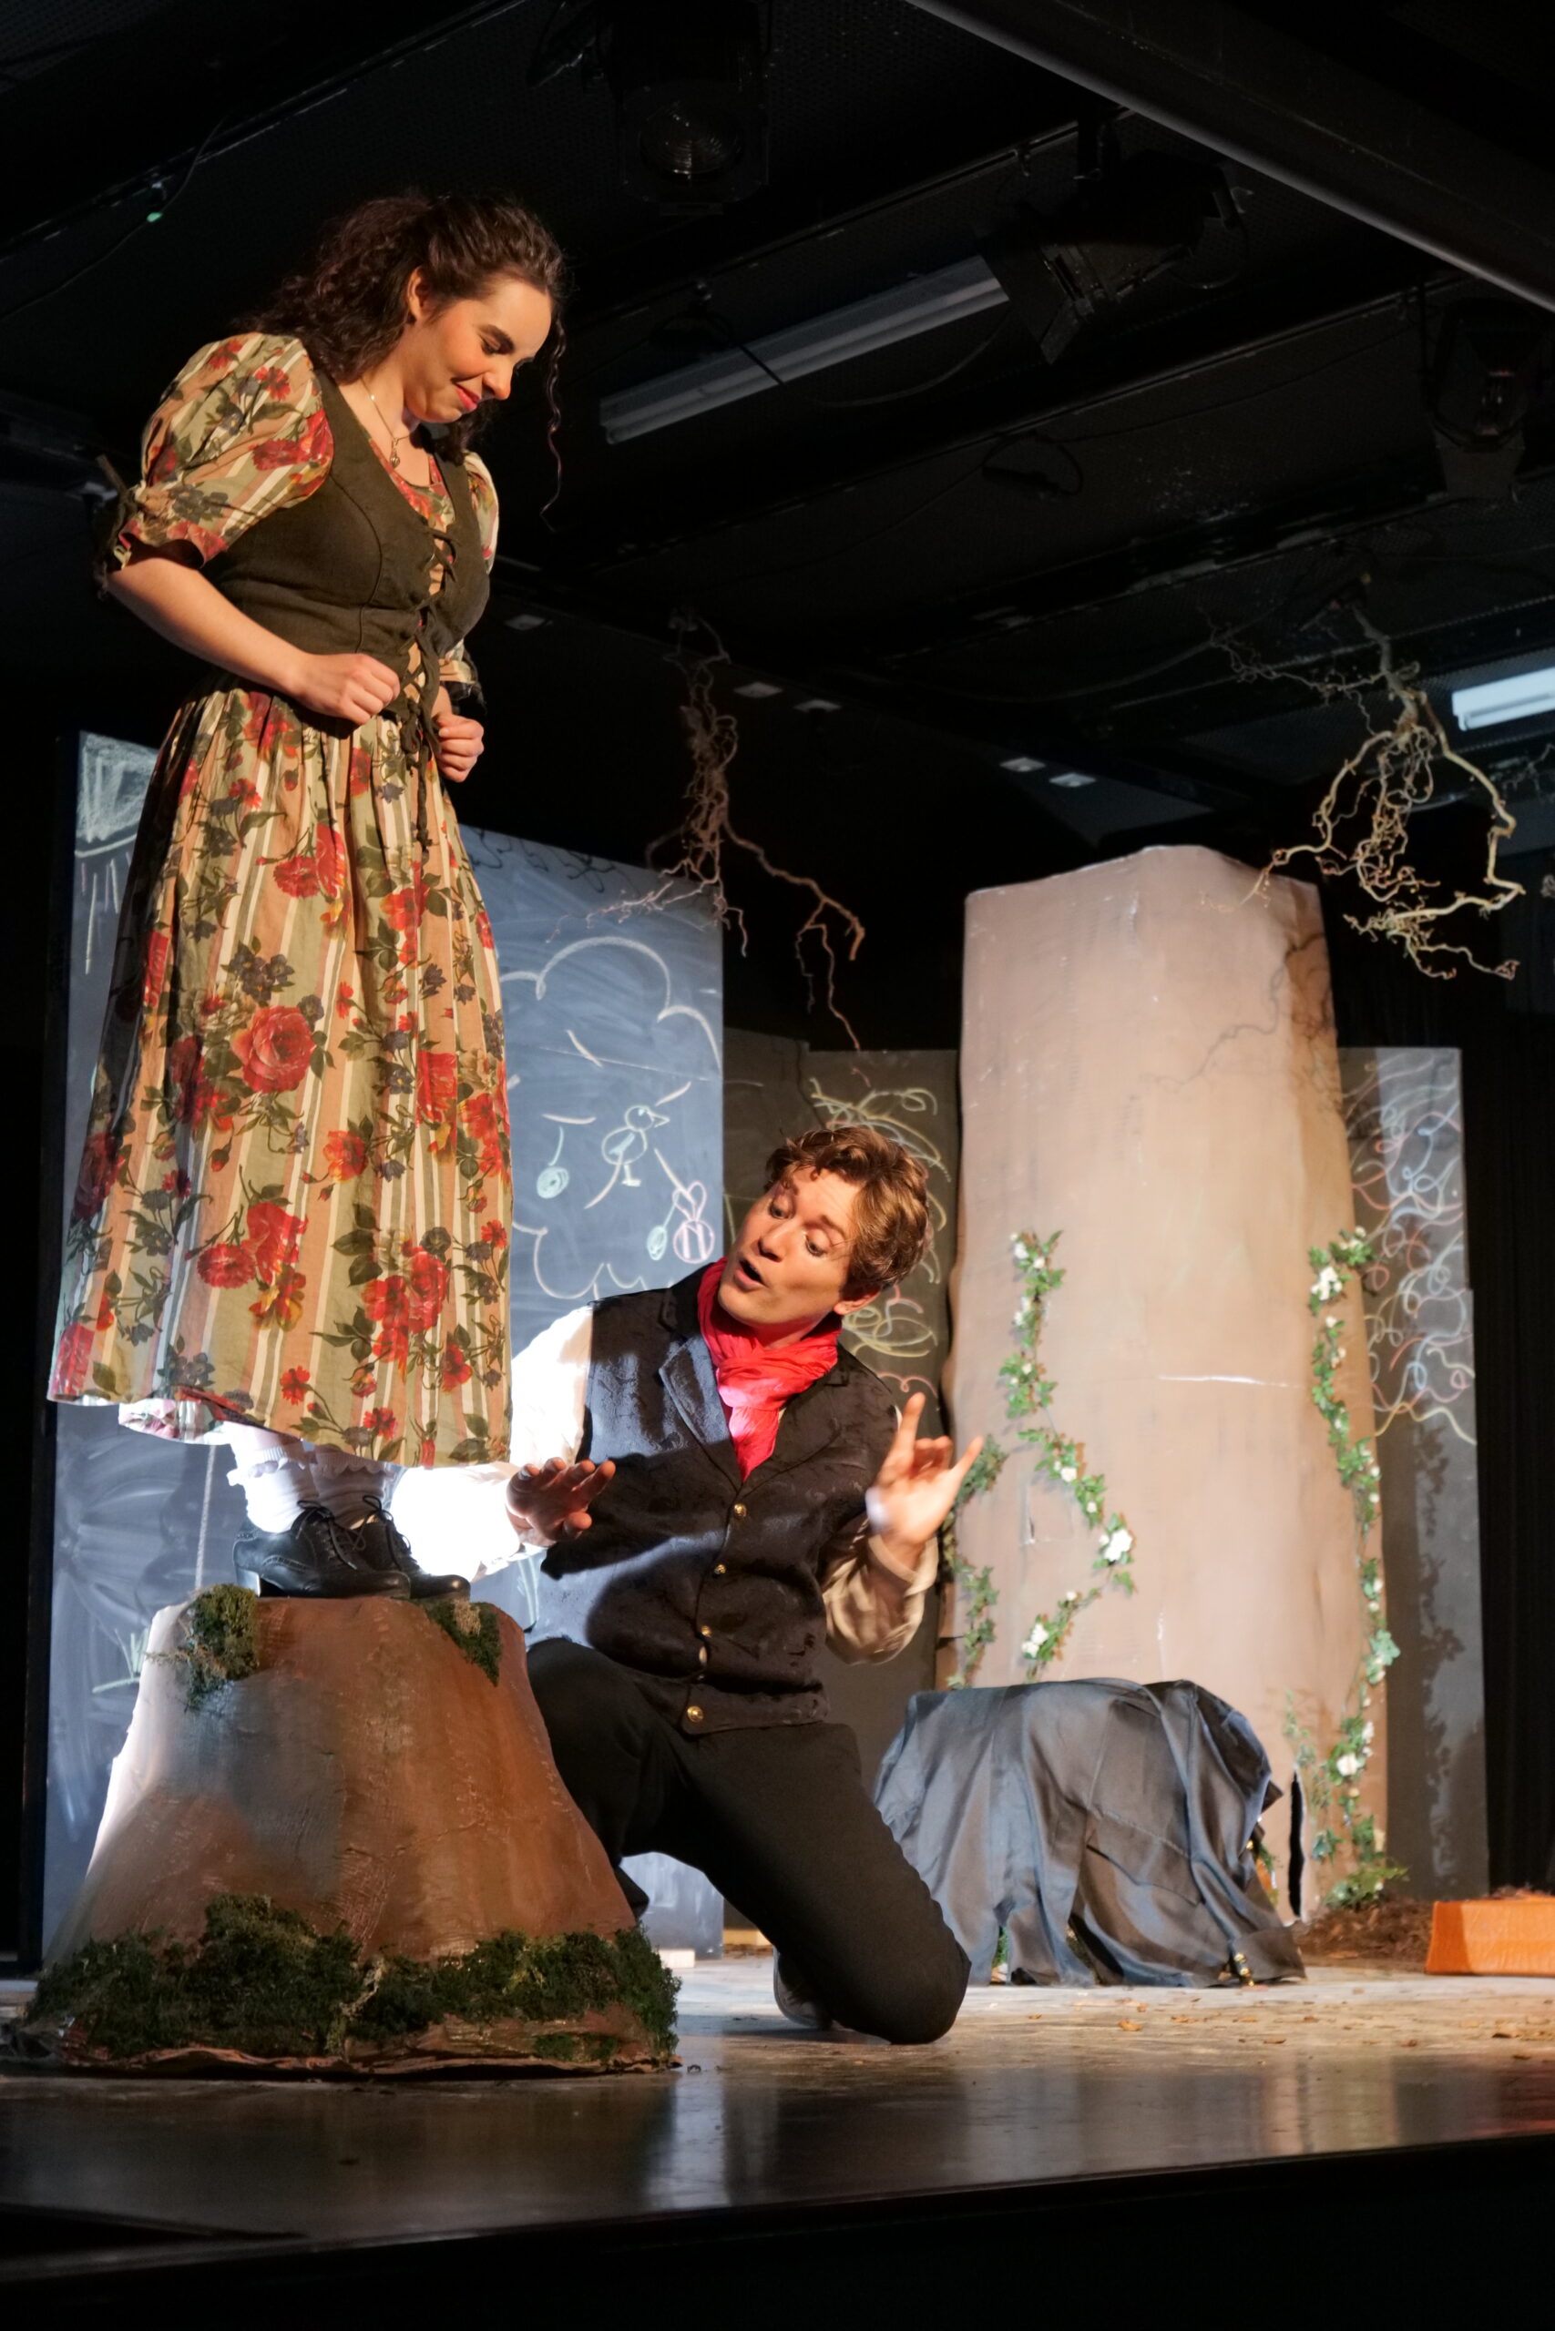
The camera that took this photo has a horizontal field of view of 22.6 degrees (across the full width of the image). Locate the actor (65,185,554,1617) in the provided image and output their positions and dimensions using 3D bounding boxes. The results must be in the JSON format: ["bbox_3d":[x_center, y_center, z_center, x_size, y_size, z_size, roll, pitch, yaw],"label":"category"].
[{"bbox_3d":[-0.551,-0.331,4.554,0.530,1.670,0.560,-9,-14,43],"label":"actor"}]

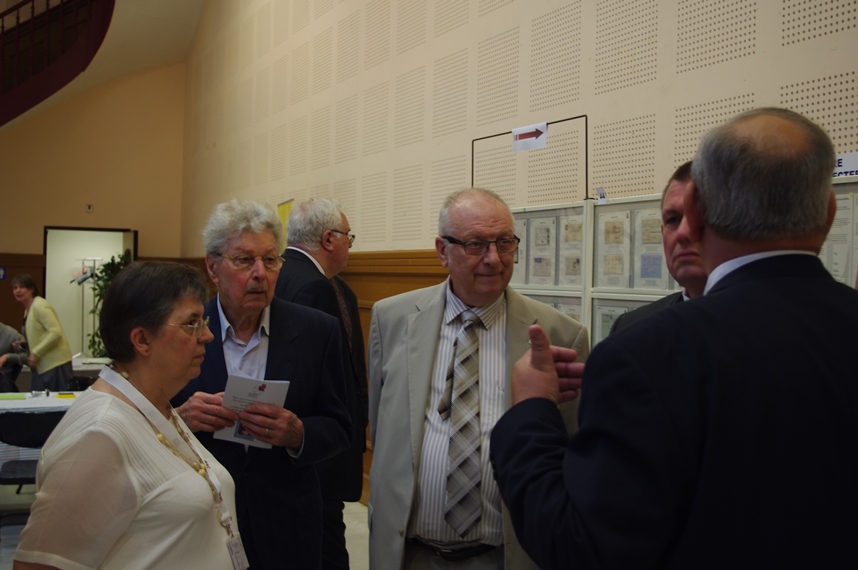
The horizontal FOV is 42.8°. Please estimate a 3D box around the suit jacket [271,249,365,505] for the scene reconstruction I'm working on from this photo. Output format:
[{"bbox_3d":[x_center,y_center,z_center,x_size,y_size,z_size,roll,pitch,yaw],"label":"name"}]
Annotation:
[{"bbox_3d":[-0.367,0.280,3.420,0.340,0.770,0.510,1,0,12],"label":"suit jacket"}]

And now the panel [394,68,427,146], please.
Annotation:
[{"bbox_3d":[-0.120,-1.111,6.886,0.020,0.455,0.455,1,0,-24],"label":"panel"}]

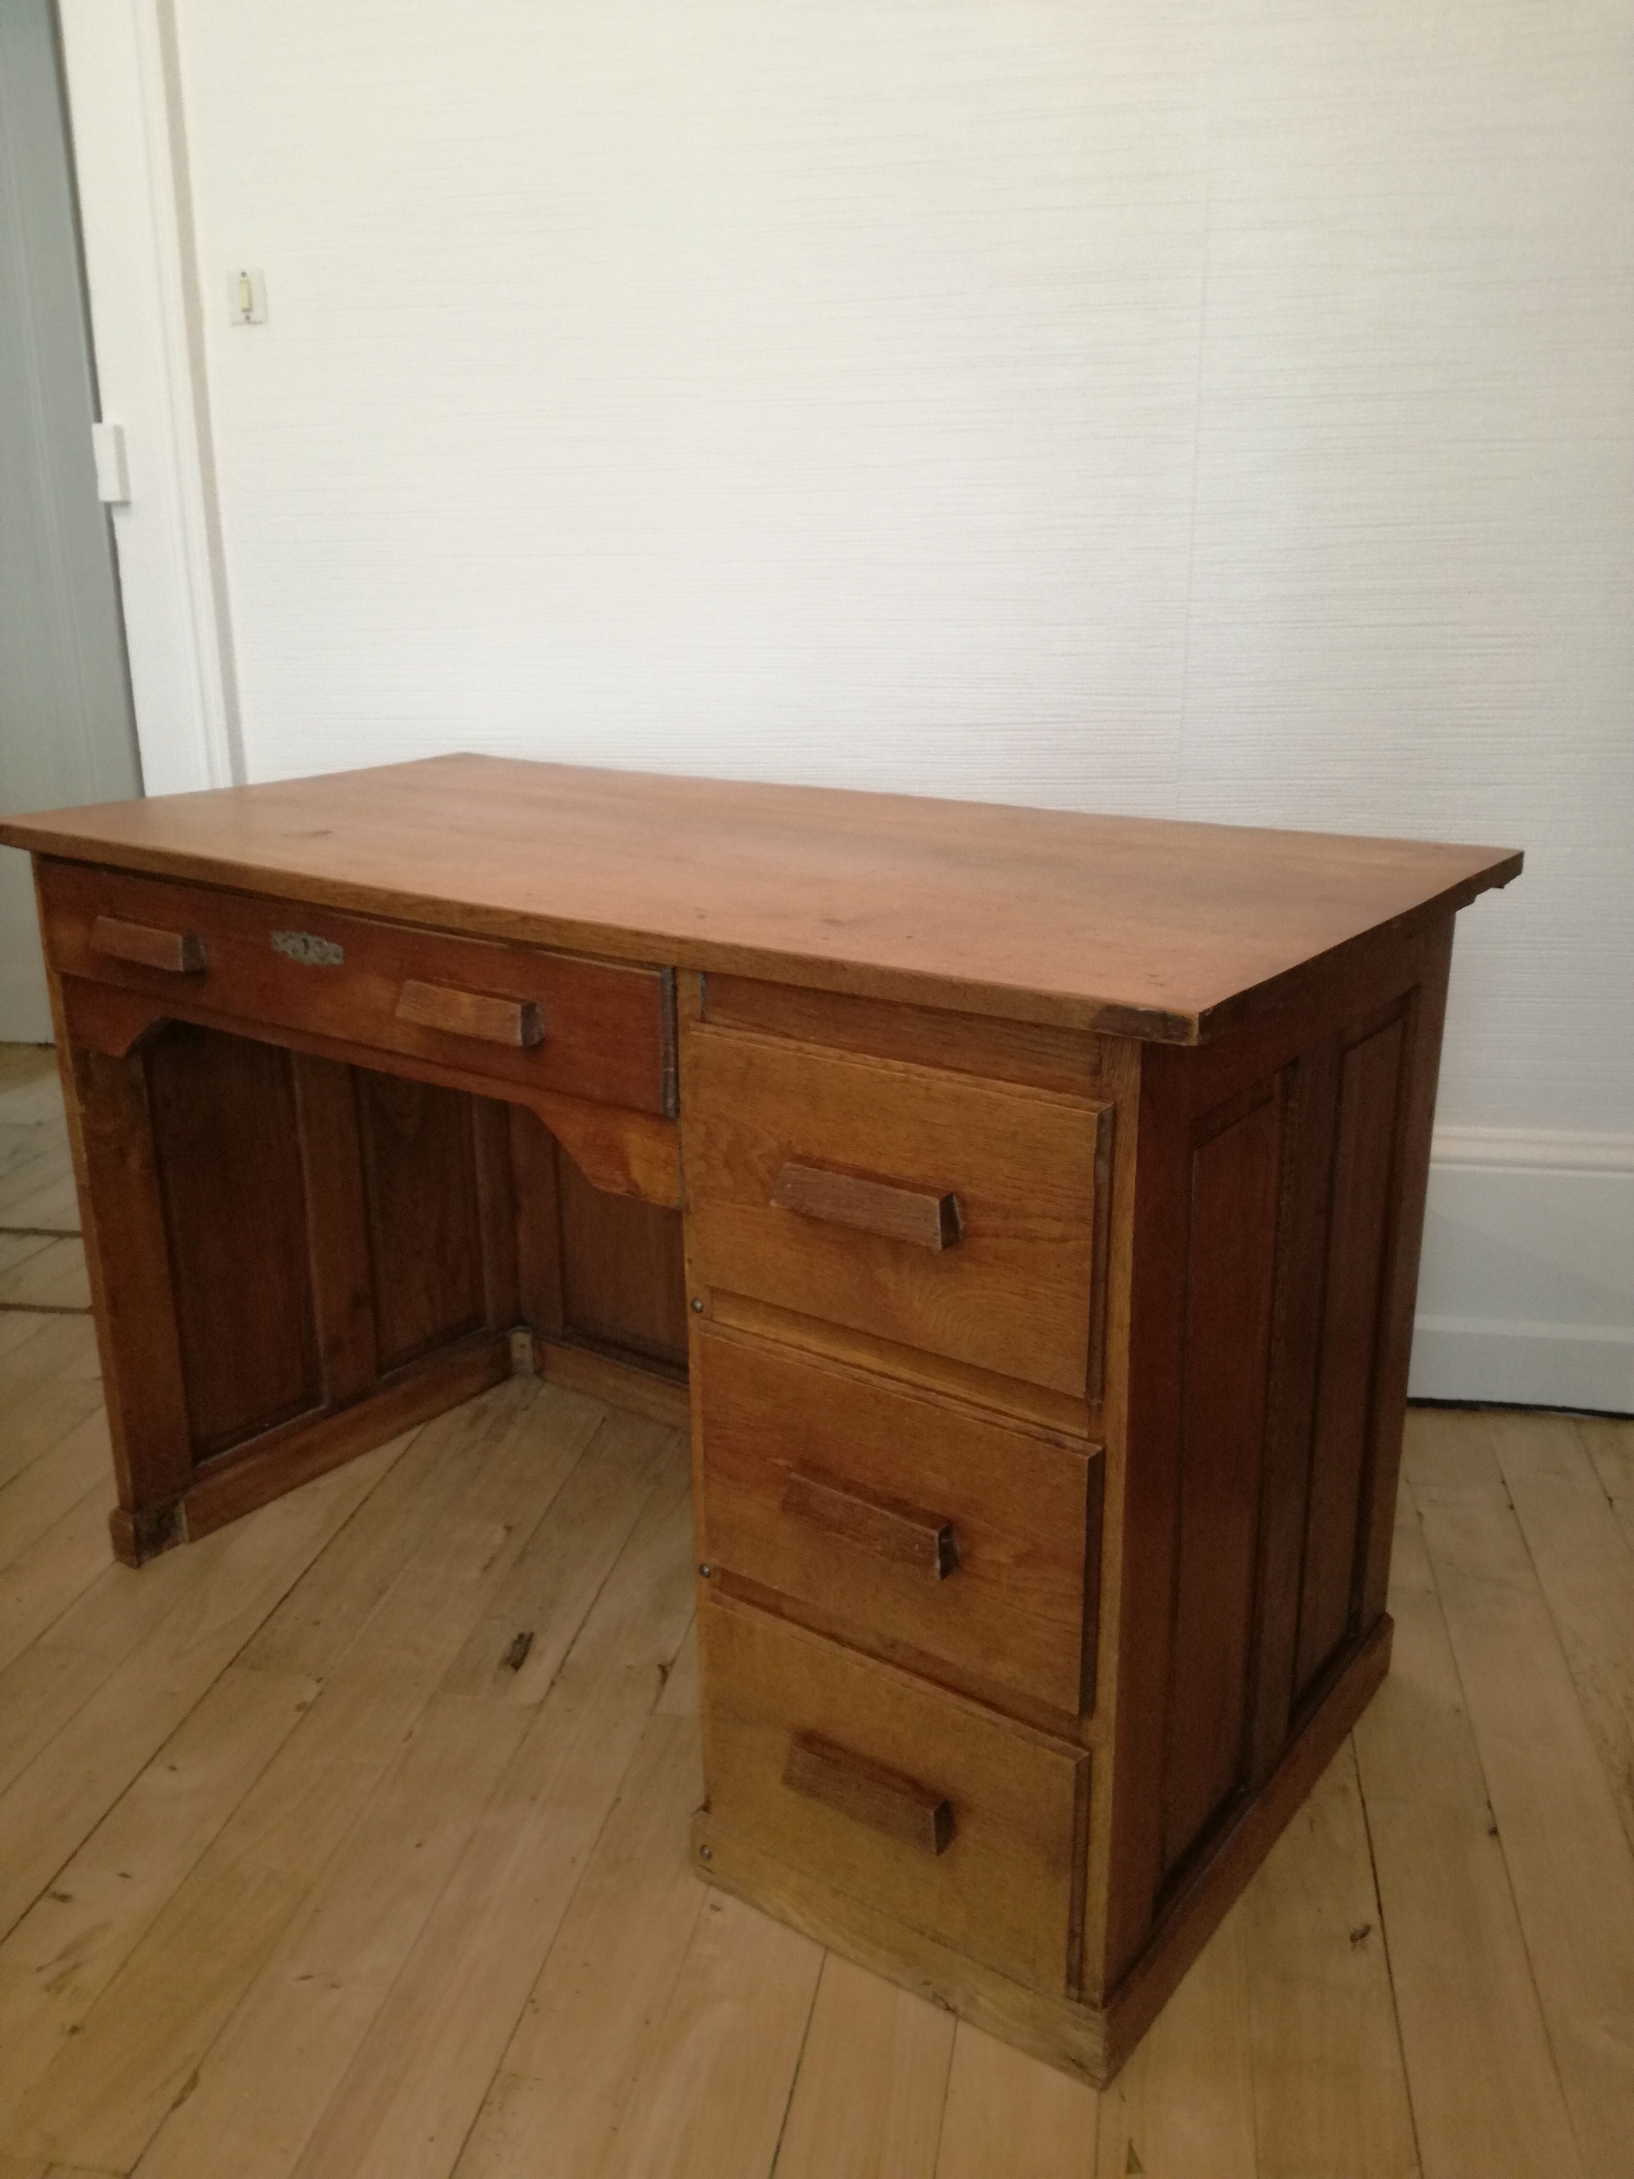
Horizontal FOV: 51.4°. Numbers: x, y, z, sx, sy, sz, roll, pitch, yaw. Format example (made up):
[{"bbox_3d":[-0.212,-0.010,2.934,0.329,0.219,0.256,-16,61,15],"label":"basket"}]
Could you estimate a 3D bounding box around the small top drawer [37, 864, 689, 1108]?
[{"bbox_3d":[-0.295,-0.147,1.551,0.784,0.110,0.491,11,20,35],"label":"small top drawer"}]

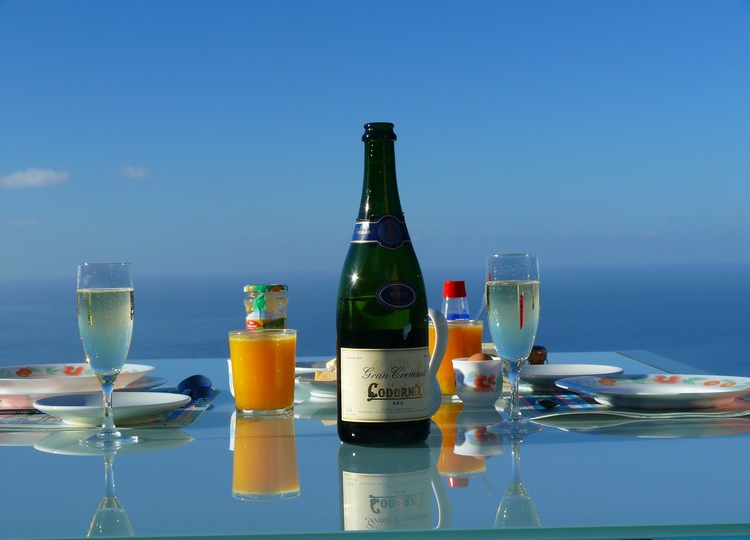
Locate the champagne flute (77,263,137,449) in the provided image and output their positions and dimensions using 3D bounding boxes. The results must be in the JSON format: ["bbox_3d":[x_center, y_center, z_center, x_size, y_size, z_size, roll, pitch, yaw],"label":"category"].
[{"bbox_3d":[-0.265,0.080,1.455,0.058,0.177,0.058,-1,1,0],"label":"champagne flute"}]

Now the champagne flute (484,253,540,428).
[{"bbox_3d":[0.140,0.072,1.494,0.058,0.177,0.058,-1,1,0],"label":"champagne flute"}]

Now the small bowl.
[{"bbox_3d":[0.121,0.132,1.727,0.060,0.053,0.060,-1,1,0],"label":"small bowl"}]

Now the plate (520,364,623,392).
[{"bbox_3d":[0.239,0.143,1.922,0.173,0.024,0.173,-1,1,0],"label":"plate"}]

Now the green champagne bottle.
[{"bbox_3d":[0.006,0.013,1.394,0.088,0.302,0.088,-1,1,0],"label":"green champagne bottle"}]

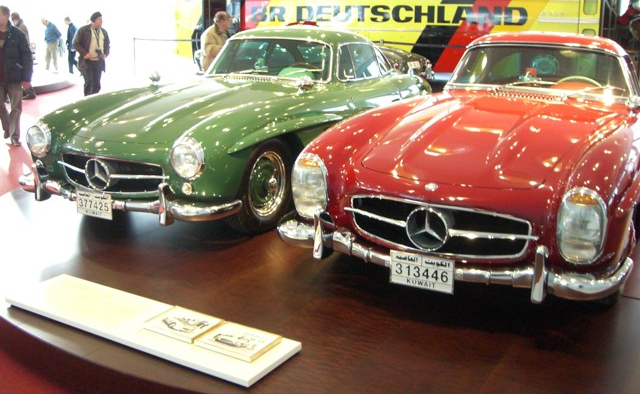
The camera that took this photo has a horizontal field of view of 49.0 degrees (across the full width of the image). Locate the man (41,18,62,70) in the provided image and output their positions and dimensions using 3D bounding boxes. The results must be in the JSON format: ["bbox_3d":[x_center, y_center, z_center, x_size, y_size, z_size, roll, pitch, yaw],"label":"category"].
[{"bbox_3d":[-7.781,-4.391,20.400,0.650,1.600,0.520,-3,15,-14],"label":"man"}]

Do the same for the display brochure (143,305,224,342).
[{"bbox_3d":[-0.618,0.581,3.206,0.300,0.025,0.220,9,17,30],"label":"display brochure"}]

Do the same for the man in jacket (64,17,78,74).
[{"bbox_3d":[-7.010,-4.263,19.900,0.600,1.670,0.500,-4,15,-17],"label":"man in jacket"}]

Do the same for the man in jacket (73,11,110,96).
[{"bbox_3d":[-3.563,-2.078,11.100,0.620,1.720,0.420,-10,18,-36],"label":"man in jacket"}]

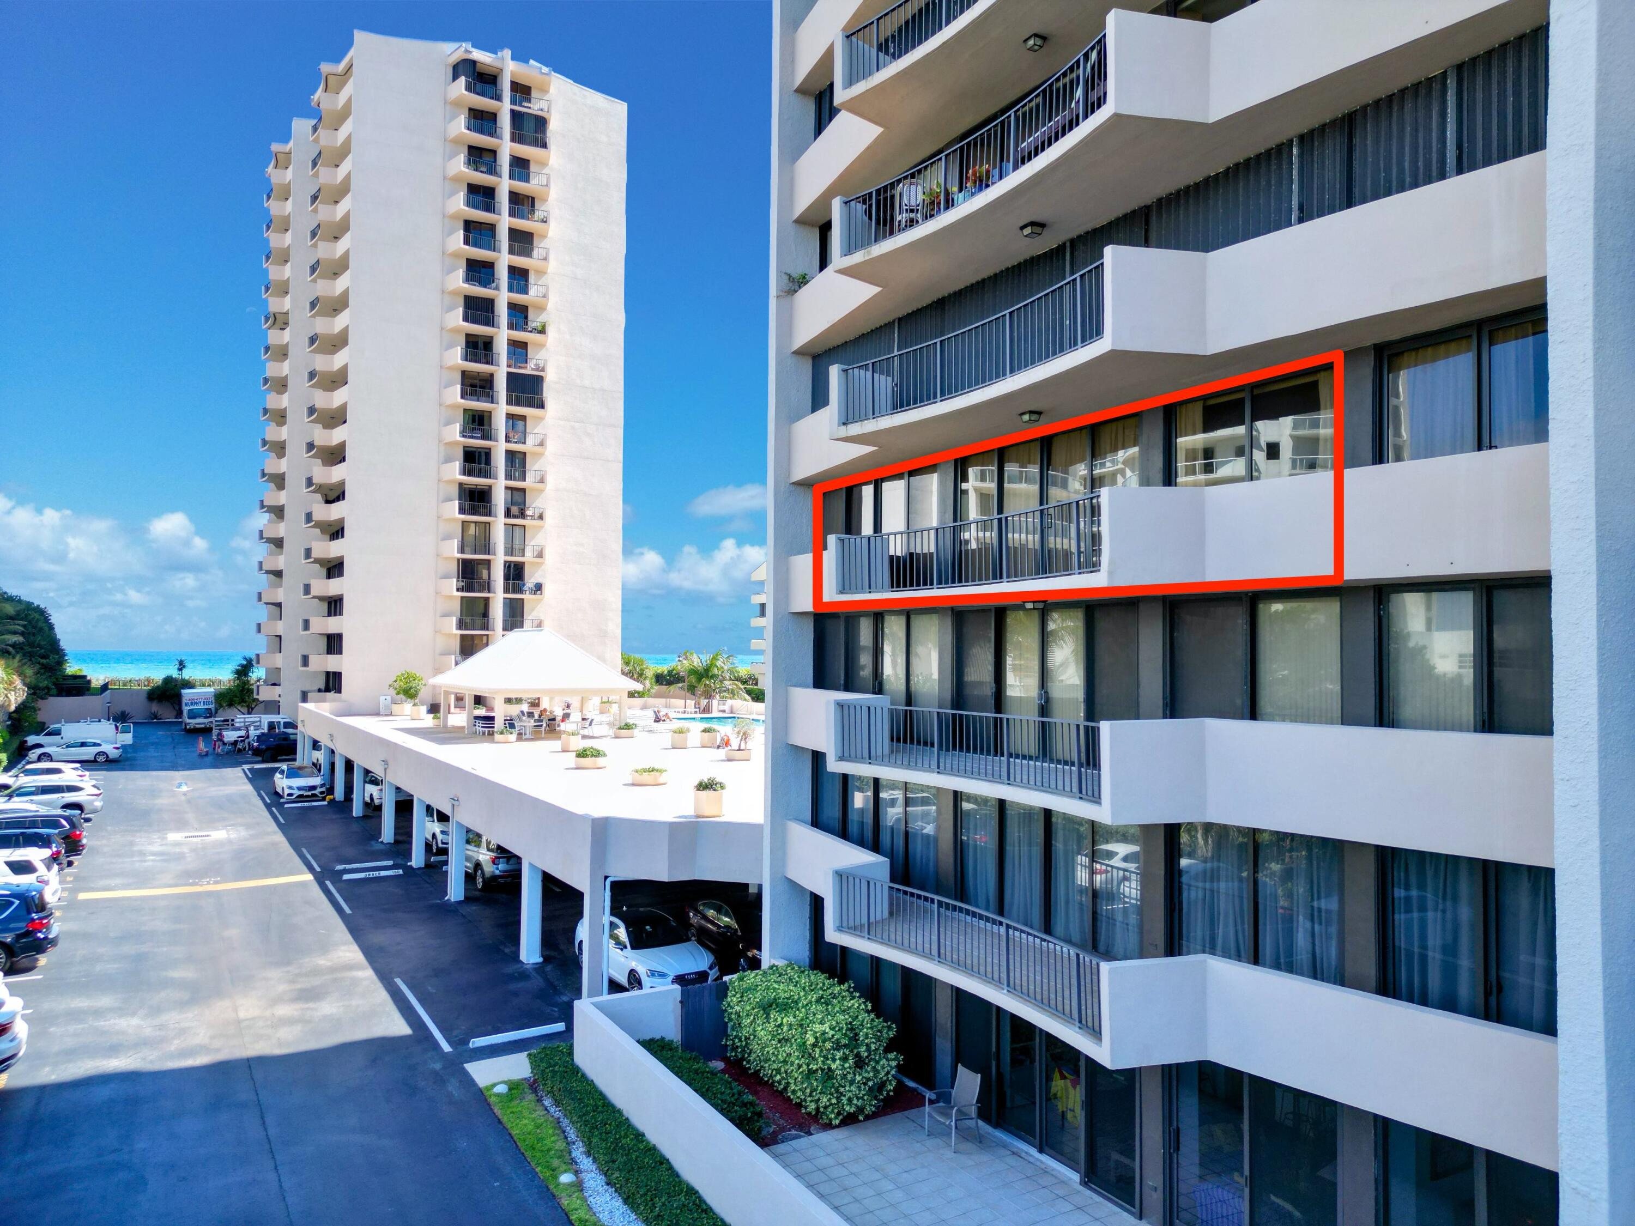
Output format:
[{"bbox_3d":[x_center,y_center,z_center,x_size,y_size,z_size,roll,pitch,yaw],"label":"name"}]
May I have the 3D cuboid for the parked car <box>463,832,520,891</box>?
[{"bbox_3d":[-10.055,7.561,35.923,2.000,1.770,5.030,2,-2,-30],"label":"parked car"}]

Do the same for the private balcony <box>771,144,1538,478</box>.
[{"bbox_3d":[2.609,-3.389,15.804,2.250,1.192,14.750,2,-2,-30],"label":"private balcony"}]

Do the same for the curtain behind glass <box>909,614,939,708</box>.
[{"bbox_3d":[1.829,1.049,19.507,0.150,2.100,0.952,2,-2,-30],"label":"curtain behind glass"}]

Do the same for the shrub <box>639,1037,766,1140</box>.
[{"bbox_3d":[-2.187,7.944,18.828,1.378,0.424,4.319,2,-2,-29],"label":"shrub"}]

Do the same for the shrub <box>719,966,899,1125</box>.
[{"bbox_3d":[-0.095,7.529,20.131,2.040,1.378,4.107,2,-2,-29],"label":"shrub"}]

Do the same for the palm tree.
[{"bbox_3d":[-6.657,4.316,70.987,4.315,3.995,4.099,0,-2,0],"label":"palm tree"}]

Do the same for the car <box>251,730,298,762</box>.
[{"bbox_3d":[-35.612,9.010,76.706,4.750,1.900,1.920,2,-3,-41],"label":"car"}]

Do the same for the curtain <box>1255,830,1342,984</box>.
[{"bbox_3d":[5.576,3.599,13.173,0.120,2.252,1.113,2,-2,-29],"label":"curtain"}]

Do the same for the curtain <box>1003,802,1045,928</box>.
[{"bbox_3d":[3.206,3.732,17.417,0.120,2.252,0.928,2,-2,-29],"label":"curtain"}]

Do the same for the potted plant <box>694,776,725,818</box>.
[{"bbox_3d":[-2.200,3.729,23.023,0.610,0.800,0.610,1,-2,-5],"label":"potted plant"}]

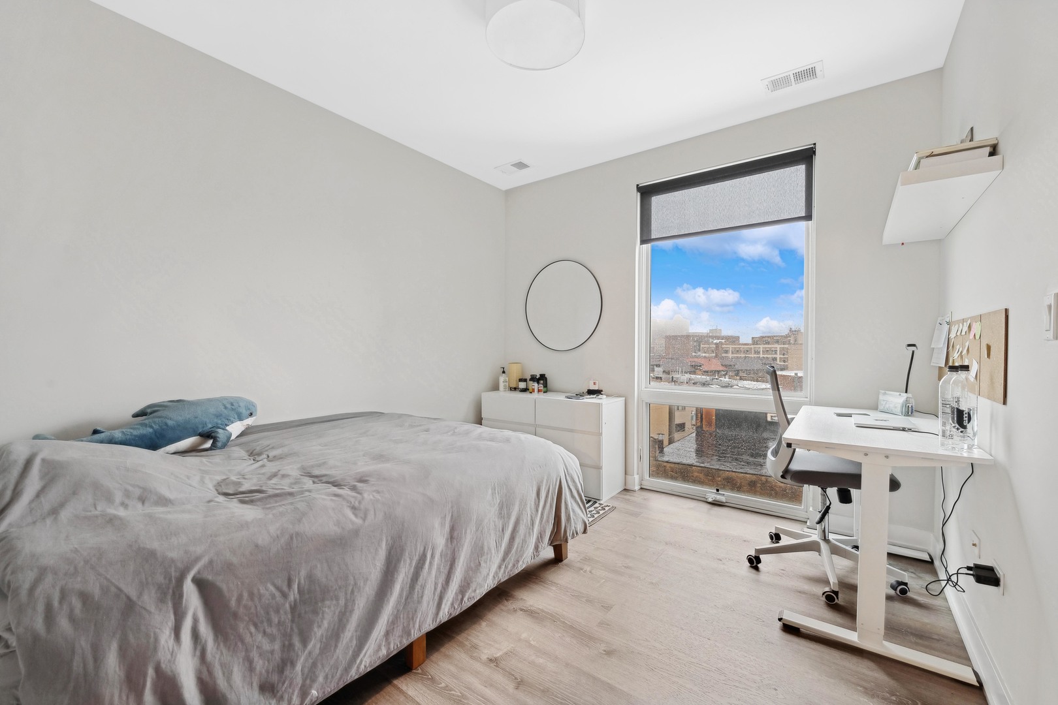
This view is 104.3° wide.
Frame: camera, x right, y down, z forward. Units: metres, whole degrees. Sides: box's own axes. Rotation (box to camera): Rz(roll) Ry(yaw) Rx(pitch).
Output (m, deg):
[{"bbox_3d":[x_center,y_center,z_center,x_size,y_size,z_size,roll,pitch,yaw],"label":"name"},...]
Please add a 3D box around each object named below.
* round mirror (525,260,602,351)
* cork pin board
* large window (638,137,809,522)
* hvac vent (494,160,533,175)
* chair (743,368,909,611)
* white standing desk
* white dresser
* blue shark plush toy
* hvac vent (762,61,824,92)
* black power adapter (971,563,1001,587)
[{"bbox_3d":[0.290,-0.420,3.700,0.810,0.820,0.025,1,1,35],"label":"round mirror"},{"bbox_3d":[1.821,0.008,1.720,0.014,0.297,1.130,1,1,38],"label":"cork pin board"},{"bbox_3d":[1.361,-0.113,2.996,1.165,2.430,0.110,1,1,35],"label":"large window"},{"bbox_3d":[-0.135,-1.593,3.568,0.280,0.020,0.175,1,1,35],"label":"hvac vent"},{"bbox_3d":[1.555,0.608,2.141,0.660,1.060,0.680,1,1,38],"label":"chair"},{"bbox_3d":[1.639,0.743,1.983,0.600,0.793,1.150,1,1,38],"label":"white standing desk"},{"bbox_3d":[0.164,0.748,3.631,1.250,0.735,0.380,1,1,35],"label":"white dresser"},{"bbox_3d":[-1.608,0.347,1.817,0.800,0.270,0.310,0,1,-43],"label":"blue shark plush toy"},{"bbox_3d":[1.521,-1.573,2.368,0.287,0.020,0.168,1,1,35],"label":"hvac vent"},{"bbox_3d":[1.523,0.744,1.374,0.050,0.030,0.072,1,1,37],"label":"black power adapter"}]

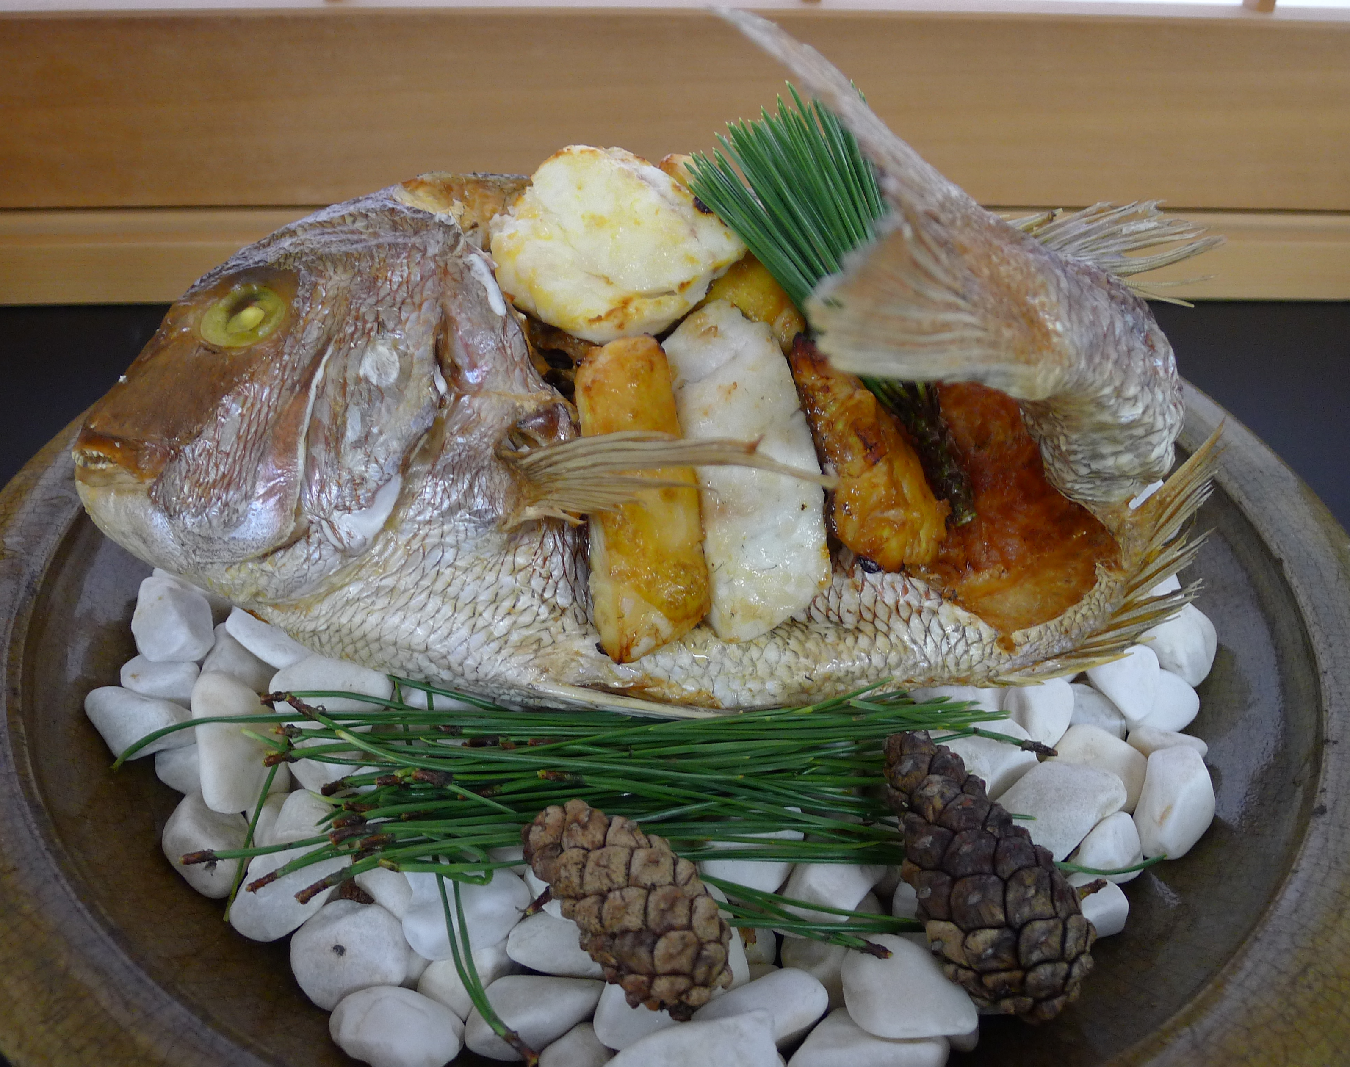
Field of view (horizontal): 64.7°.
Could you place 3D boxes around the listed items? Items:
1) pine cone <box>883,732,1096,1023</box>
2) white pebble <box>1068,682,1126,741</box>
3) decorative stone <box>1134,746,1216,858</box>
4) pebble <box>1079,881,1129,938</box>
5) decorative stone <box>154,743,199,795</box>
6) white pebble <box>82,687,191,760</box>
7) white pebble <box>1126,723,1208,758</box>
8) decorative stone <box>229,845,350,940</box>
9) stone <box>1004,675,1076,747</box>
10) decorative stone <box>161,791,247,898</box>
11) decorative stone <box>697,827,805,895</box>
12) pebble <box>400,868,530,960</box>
[{"bbox_3d":[0.058,0.063,0.202,0.029,0.029,0.056,-24,55,8],"label":"pine cone"},{"bbox_3d":[0.108,0.046,0.272,0.017,0.013,0.020,20,43,21],"label":"white pebble"},{"bbox_3d":[0.116,0.062,0.248,0.016,0.018,0.032,20,43,21],"label":"decorative stone"},{"bbox_3d":[0.085,0.076,0.217,0.015,0.012,0.012,2,40,0],"label":"pebble"},{"bbox_3d":[-0.118,0.056,0.256,0.017,0.011,0.013,31,48,30],"label":"decorative stone"},{"bbox_3d":[-0.129,0.046,0.258,0.030,0.017,0.016,12,41,12],"label":"white pebble"},{"bbox_3d":[0.114,0.049,0.247,0.018,0.010,0.011,2,40,0],"label":"white pebble"},{"bbox_3d":[-0.081,0.075,0.224,0.016,0.013,0.026,33,49,32],"label":"decorative stone"},{"bbox_3d":[0.083,0.041,0.245,0.015,0.012,0.019,2,40,0],"label":"stone"},{"bbox_3d":[-0.097,0.064,0.222,0.015,0.016,0.024,2,40,0],"label":"decorative stone"},{"bbox_3d":[0.015,0.065,0.216,0.022,0.013,0.017,2,40,0],"label":"decorative stone"},{"bbox_3d":[-0.040,0.071,0.204,0.025,0.016,0.021,2,40,0],"label":"pebble"}]

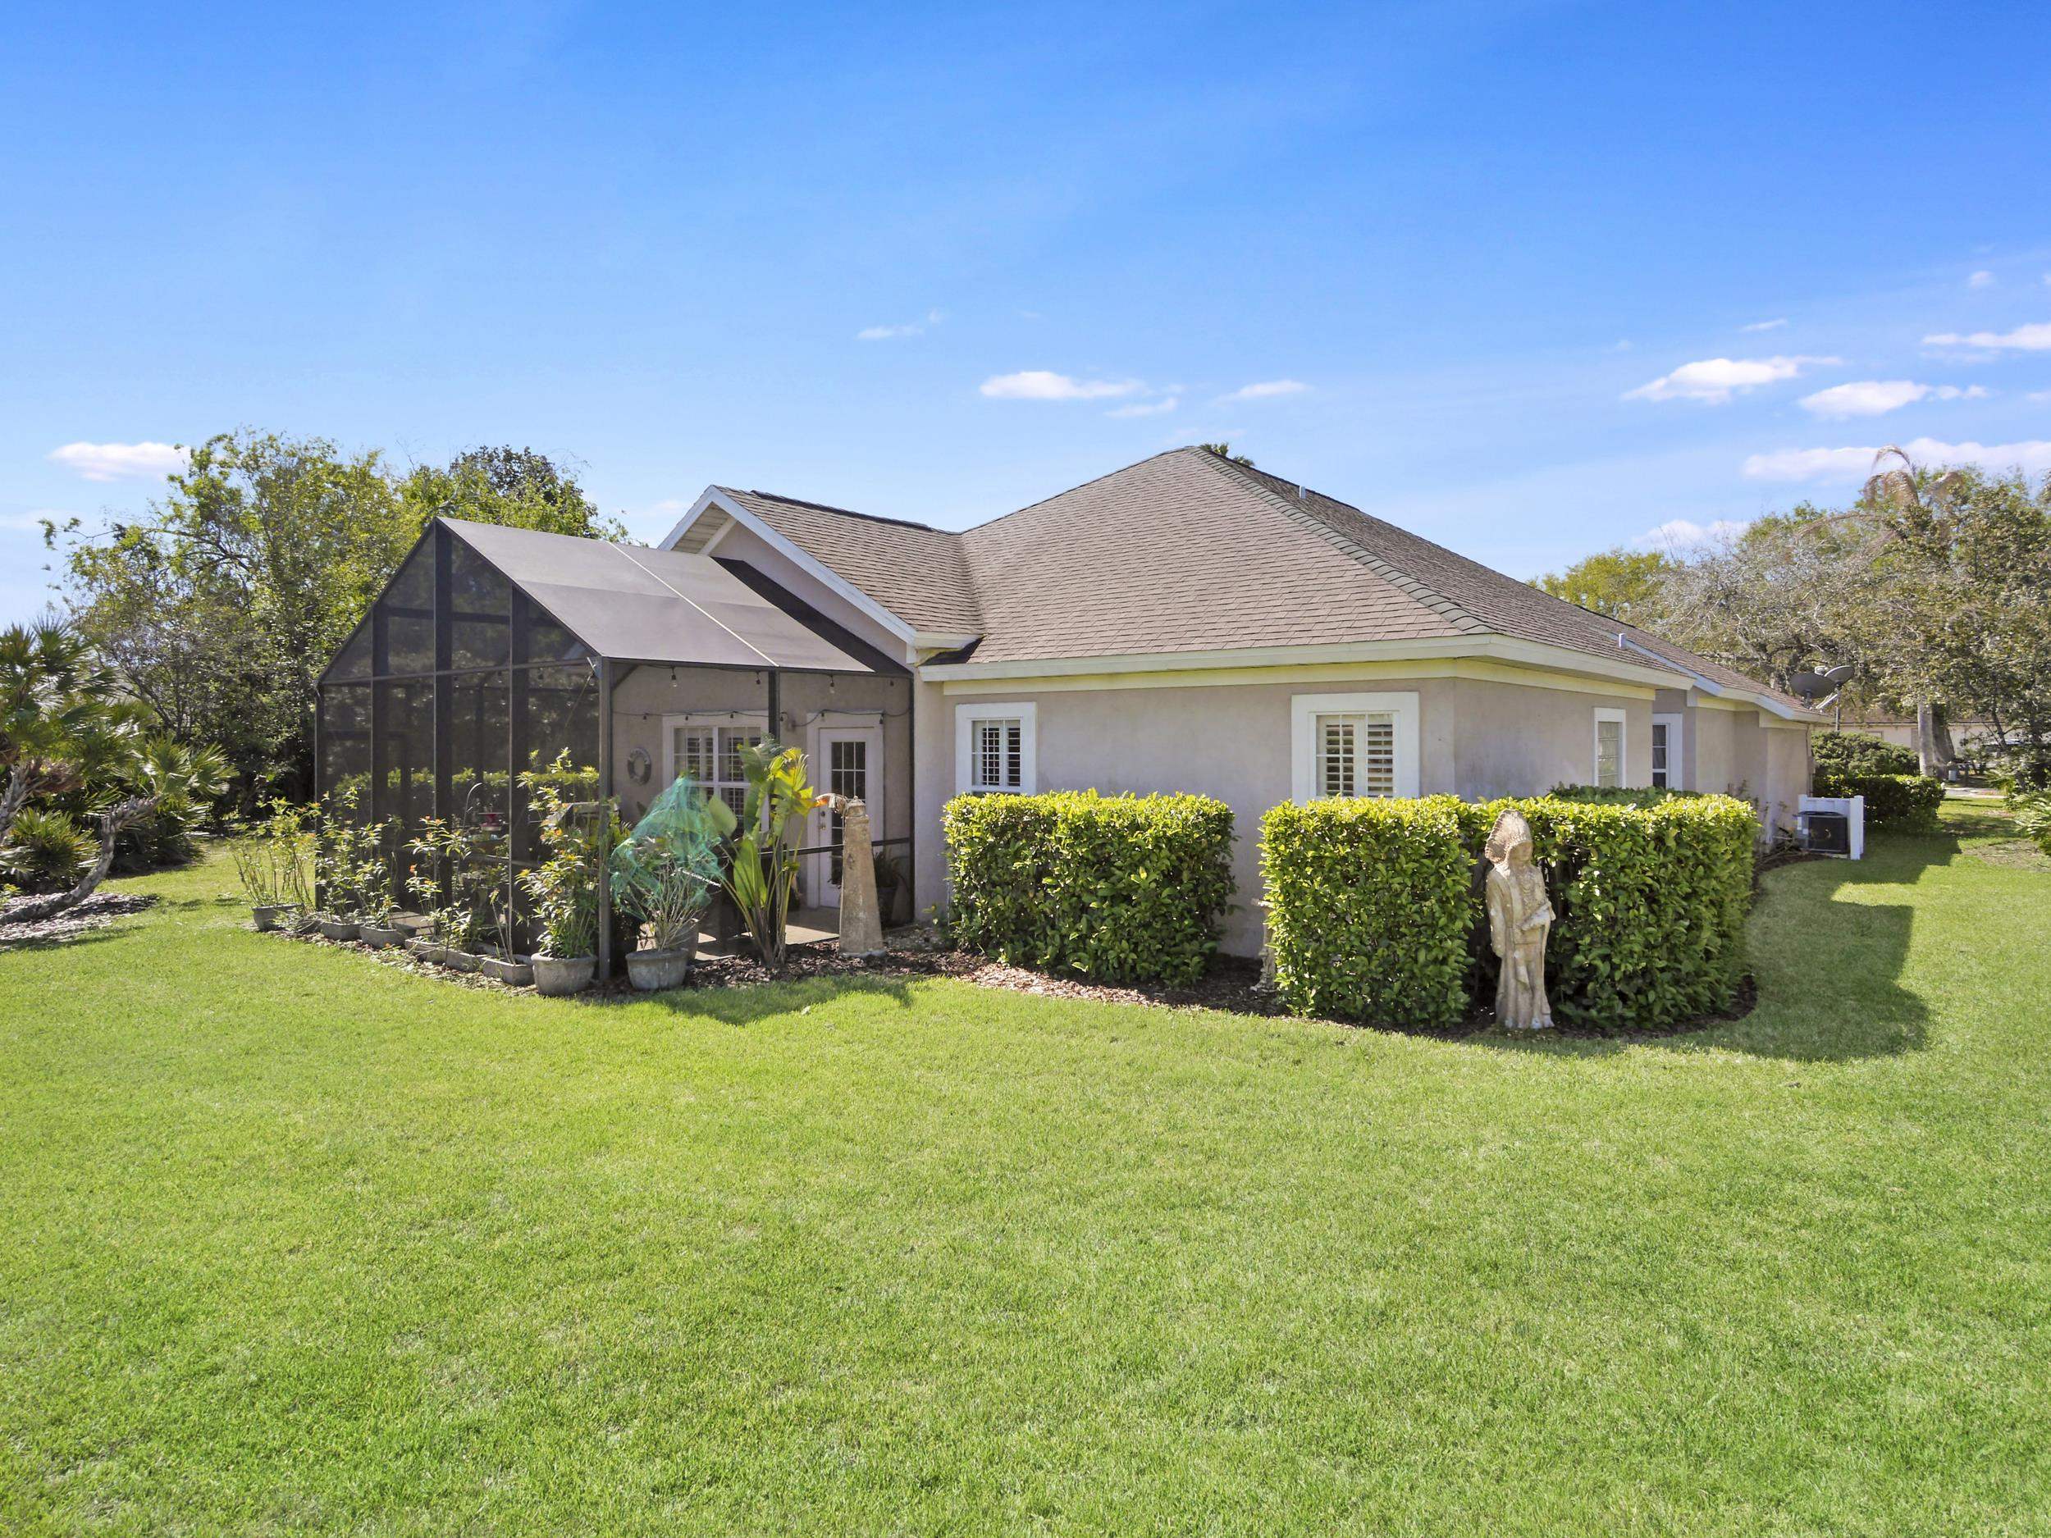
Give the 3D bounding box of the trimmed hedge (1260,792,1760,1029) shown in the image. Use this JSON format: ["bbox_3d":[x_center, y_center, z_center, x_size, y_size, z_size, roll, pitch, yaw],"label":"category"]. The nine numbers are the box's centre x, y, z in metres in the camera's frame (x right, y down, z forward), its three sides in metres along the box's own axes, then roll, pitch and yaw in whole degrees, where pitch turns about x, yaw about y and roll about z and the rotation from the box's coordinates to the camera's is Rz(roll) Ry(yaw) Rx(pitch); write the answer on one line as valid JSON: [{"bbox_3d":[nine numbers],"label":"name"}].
[{"bbox_3d":[3.645,0.979,8.329,3.450,1.550,1.750,0,2,13],"label":"trimmed hedge"}]

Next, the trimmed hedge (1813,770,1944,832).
[{"bbox_3d":[17.796,0.694,22.584,2.500,1.180,1.700,1,2,37],"label":"trimmed hedge"}]

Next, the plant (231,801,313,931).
[{"bbox_3d":[-8.204,1.036,11.631,0.760,1.400,0.740,-1,2,-35],"label":"plant"}]

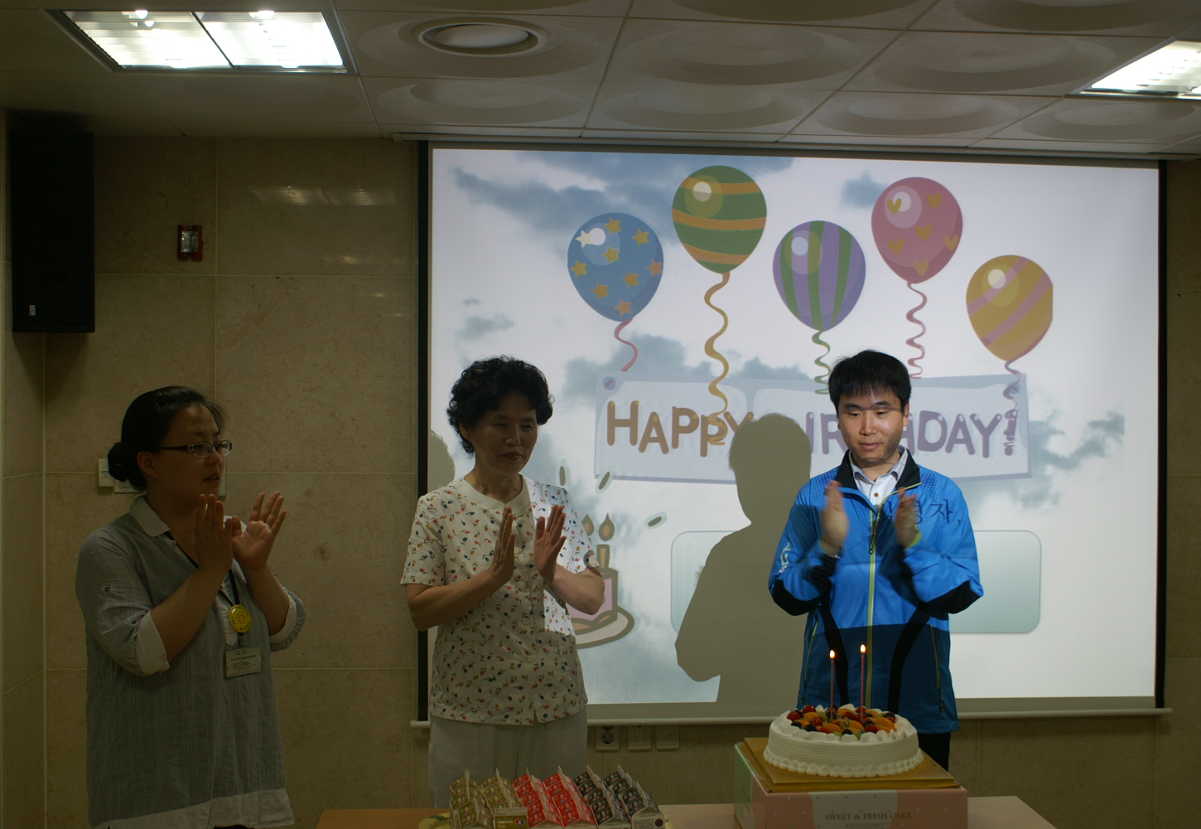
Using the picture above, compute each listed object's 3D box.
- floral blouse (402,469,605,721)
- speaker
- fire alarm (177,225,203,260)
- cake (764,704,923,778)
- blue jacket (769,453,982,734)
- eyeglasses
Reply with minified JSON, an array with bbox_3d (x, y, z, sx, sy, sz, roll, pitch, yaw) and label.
[{"bbox_3d":[-0.226,0.413,3.050,0.430,0.545,0.290,0,1,-19],"label":"floral blouse"},{"bbox_3d":[-1.529,-0.505,3.800,0.217,0.555,0.230,0,5,-13],"label":"speaker"},{"bbox_3d":[-1.228,-0.513,4.035,0.072,0.110,0.045,0,1,-5],"label":"fire alarm"},{"bbox_3d":[0.427,0.558,2.360,0.275,0.080,0.275,0,1,5],"label":"cake"},{"bbox_3d":[0.622,0.400,3.040,0.475,0.630,0.380,1,1,13],"label":"blue jacket"},{"bbox_3d":[-0.868,0.077,2.840,0.140,0.040,0.137,-5,-2,27],"label":"eyeglasses"}]

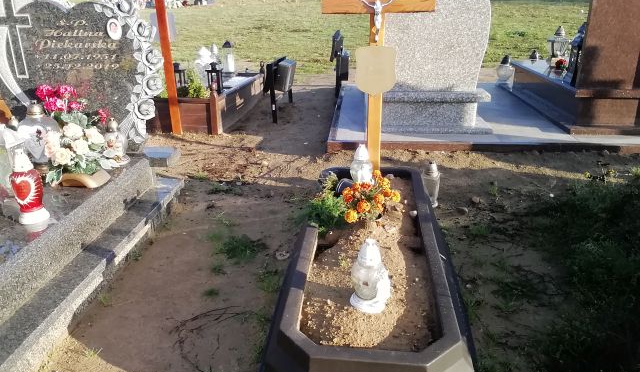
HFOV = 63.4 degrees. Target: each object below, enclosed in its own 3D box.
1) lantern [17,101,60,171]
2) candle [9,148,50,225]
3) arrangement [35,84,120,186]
[{"bbox_3d":[-1.701,-0.290,3.091,0.235,0.418,0.200,1,21,4],"label":"lantern"},{"bbox_3d":[-1.386,-0.005,2.447,0.145,0.348,0.145,-13,24,-29],"label":"candle"},{"bbox_3d":[-1.425,-0.317,3.050,0.410,0.478,0.330,1,21,4],"label":"arrangement"}]

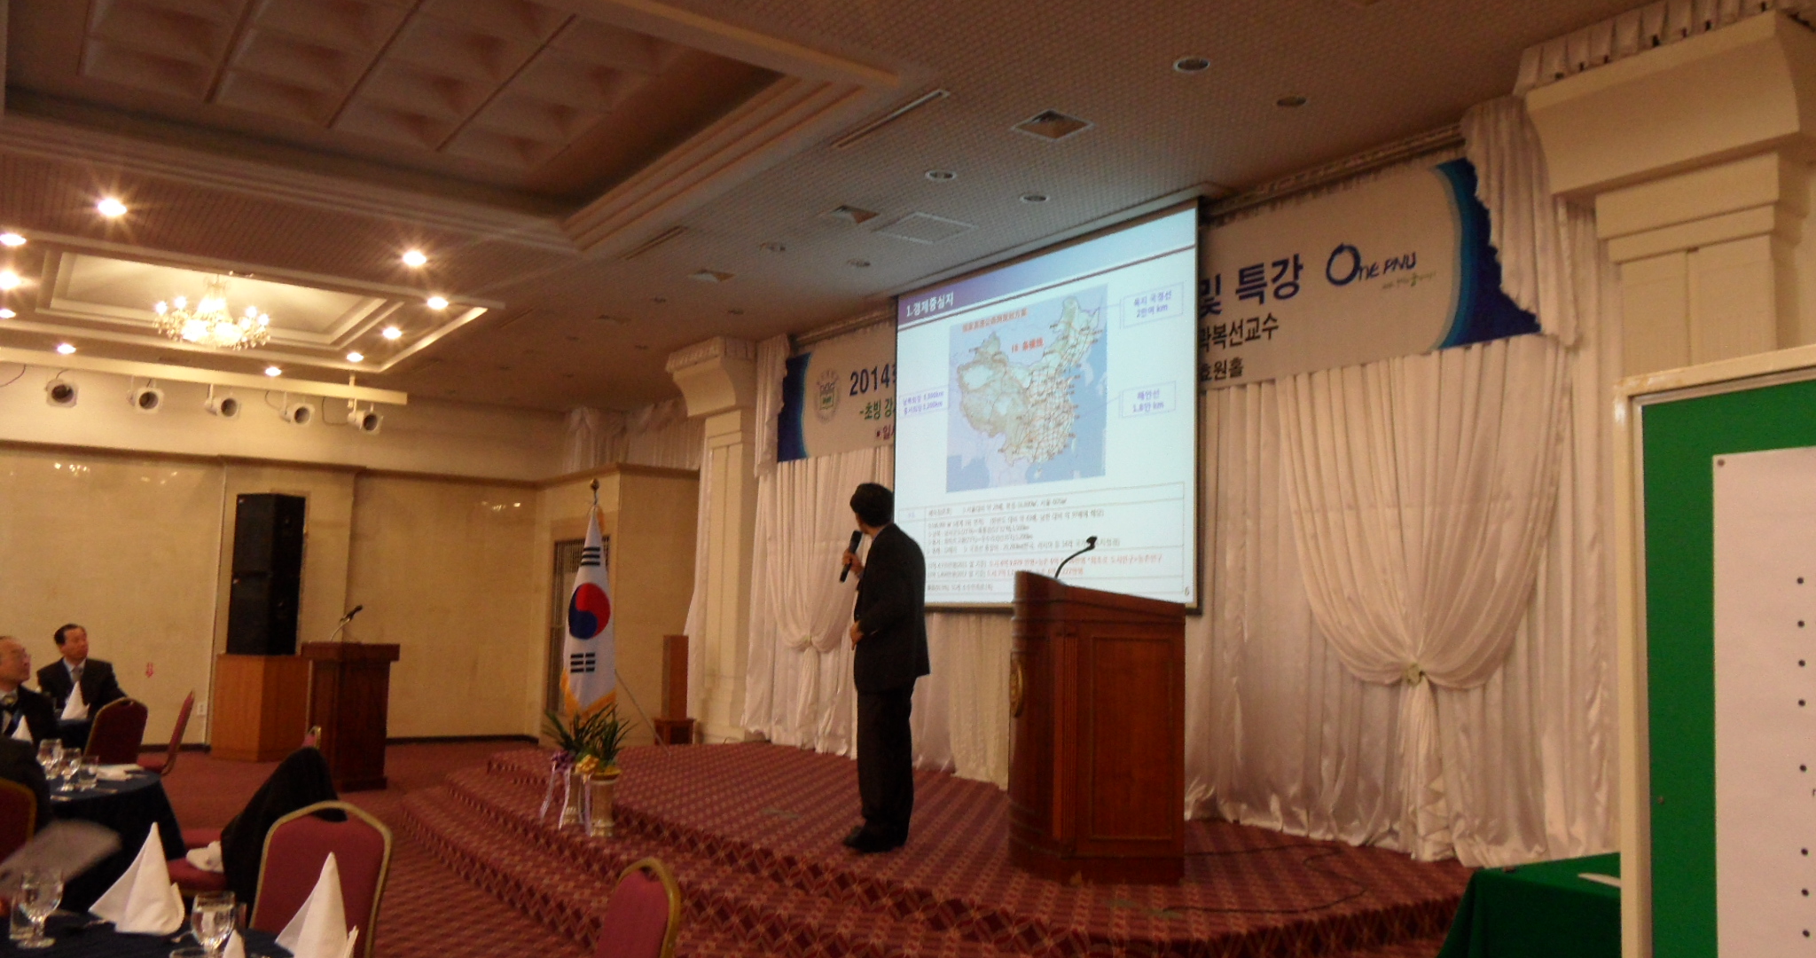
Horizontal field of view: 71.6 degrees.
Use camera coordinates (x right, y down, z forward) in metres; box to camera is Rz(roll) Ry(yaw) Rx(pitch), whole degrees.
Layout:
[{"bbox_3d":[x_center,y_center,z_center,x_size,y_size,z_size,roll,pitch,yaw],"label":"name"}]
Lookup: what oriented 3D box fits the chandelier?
[{"bbox_3d":[-5.963,-1.418,10.800,0.970,0.570,0.970,5,-6,-34],"label":"chandelier"}]

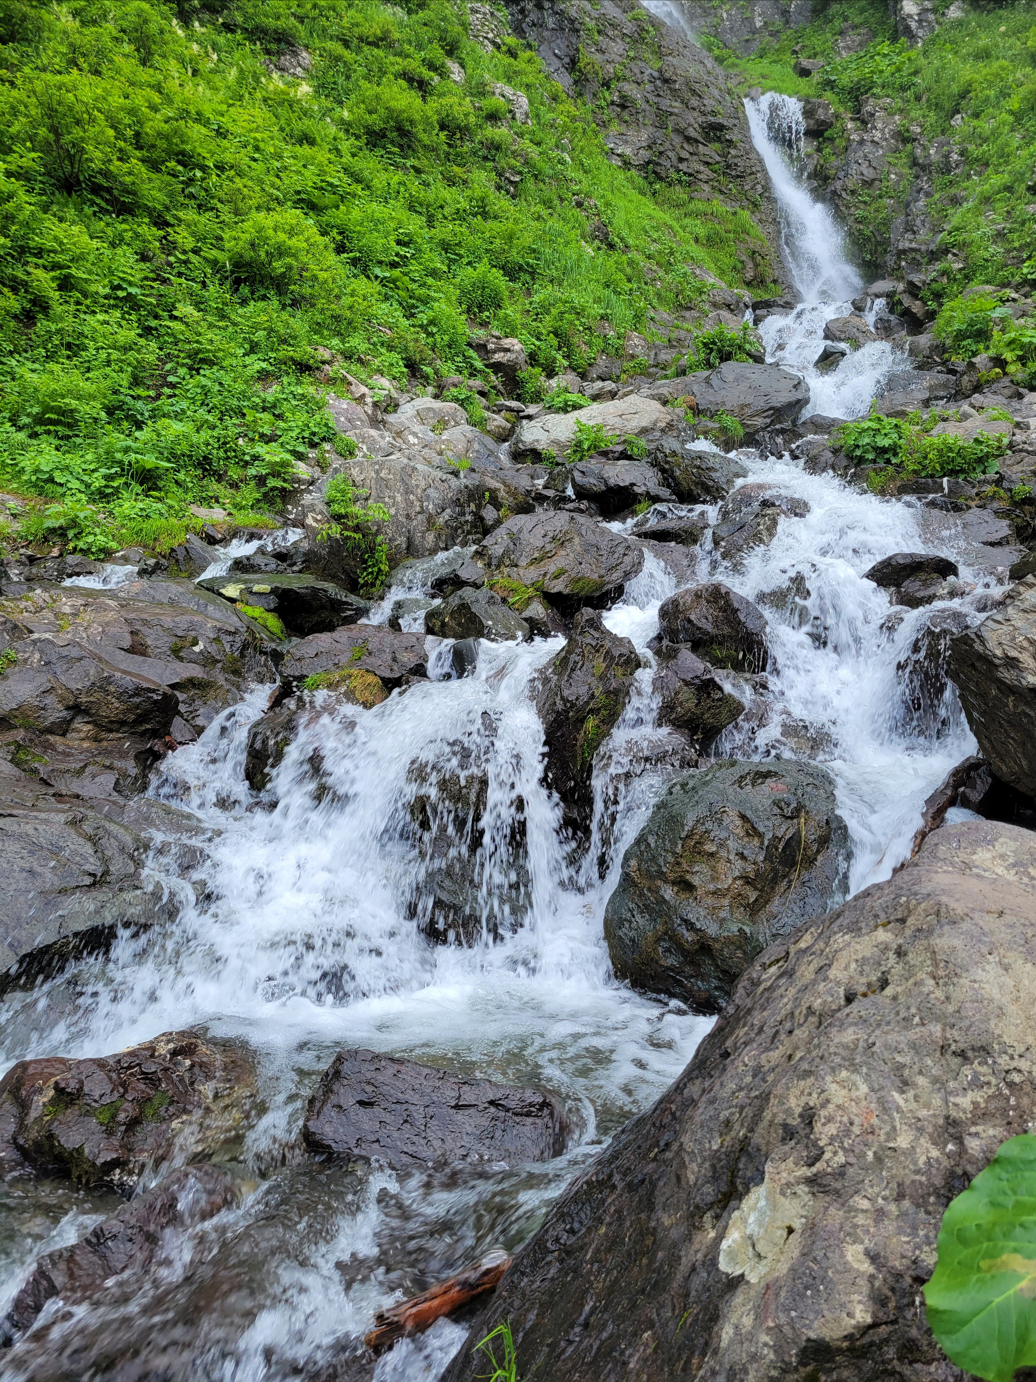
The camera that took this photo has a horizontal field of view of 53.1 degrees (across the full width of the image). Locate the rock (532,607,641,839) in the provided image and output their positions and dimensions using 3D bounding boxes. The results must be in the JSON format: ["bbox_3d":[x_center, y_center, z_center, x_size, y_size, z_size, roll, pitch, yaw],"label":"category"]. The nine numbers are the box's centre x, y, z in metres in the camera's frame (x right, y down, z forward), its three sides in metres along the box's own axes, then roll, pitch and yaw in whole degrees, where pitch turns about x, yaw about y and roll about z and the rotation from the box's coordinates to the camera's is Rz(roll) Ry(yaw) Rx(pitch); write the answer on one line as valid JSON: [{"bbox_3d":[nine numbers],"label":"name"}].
[{"bbox_3d":[0.326,0.170,5.000,0.518,1.130,0.600,0,7,4],"label":"rock"}]

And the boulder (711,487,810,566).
[{"bbox_3d":[1.751,-1.186,7.500,0.686,0.566,0.650,2,7,13],"label":"boulder"}]

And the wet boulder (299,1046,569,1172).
[{"bbox_3d":[-0.261,1.346,3.300,0.830,0.298,0.480,-1,7,-12],"label":"wet boulder"}]

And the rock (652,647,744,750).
[{"bbox_3d":[0.910,0.046,5.250,0.453,0.528,0.500,1,7,10],"label":"rock"}]

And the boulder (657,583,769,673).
[{"bbox_3d":[1.086,-0.343,5.800,0.611,0.523,0.580,1,7,11],"label":"boulder"}]

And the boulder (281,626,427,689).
[{"bbox_3d":[-0.823,-0.172,5.250,0.729,0.299,0.500,-1,7,-9],"label":"boulder"}]

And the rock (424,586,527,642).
[{"bbox_3d":[-0.236,-0.418,5.900,0.598,0.345,0.450,0,7,-2],"label":"rock"}]

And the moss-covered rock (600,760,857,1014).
[{"bbox_3d":[0.874,0.803,4.400,0.998,0.988,0.920,1,7,12],"label":"moss-covered rock"}]

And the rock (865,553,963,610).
[{"bbox_3d":[2.618,-0.729,6.900,0.600,0.397,0.500,3,7,21],"label":"rock"}]

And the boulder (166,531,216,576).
[{"bbox_3d":[-2.394,-1.003,7.600,0.352,0.321,0.350,-2,7,-17],"label":"boulder"}]

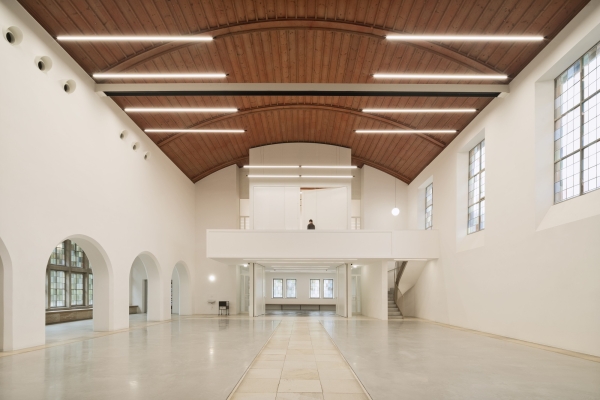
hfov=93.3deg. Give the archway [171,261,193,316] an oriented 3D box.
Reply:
[{"bbox_3d":[-6.562,4.729,15.054,0.650,2.950,2.600,0,-10,0],"label":"archway"}]

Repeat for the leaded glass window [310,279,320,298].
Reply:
[{"bbox_3d":[1.138,6.520,20.800,0.730,1.440,0.150,0,-10,0],"label":"leaded glass window"}]

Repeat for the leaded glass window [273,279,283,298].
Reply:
[{"bbox_3d":[-1.579,6.520,20.800,0.730,1.440,0.150,0,-10,0],"label":"leaded glass window"}]

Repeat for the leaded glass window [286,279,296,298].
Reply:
[{"bbox_3d":[-0.609,6.520,20.800,0.730,1.440,0.150,0,-10,0],"label":"leaded glass window"}]

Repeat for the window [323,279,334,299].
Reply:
[{"bbox_3d":[2.107,6.520,20.800,0.730,1.440,0.150,0,-10,0],"label":"window"}]

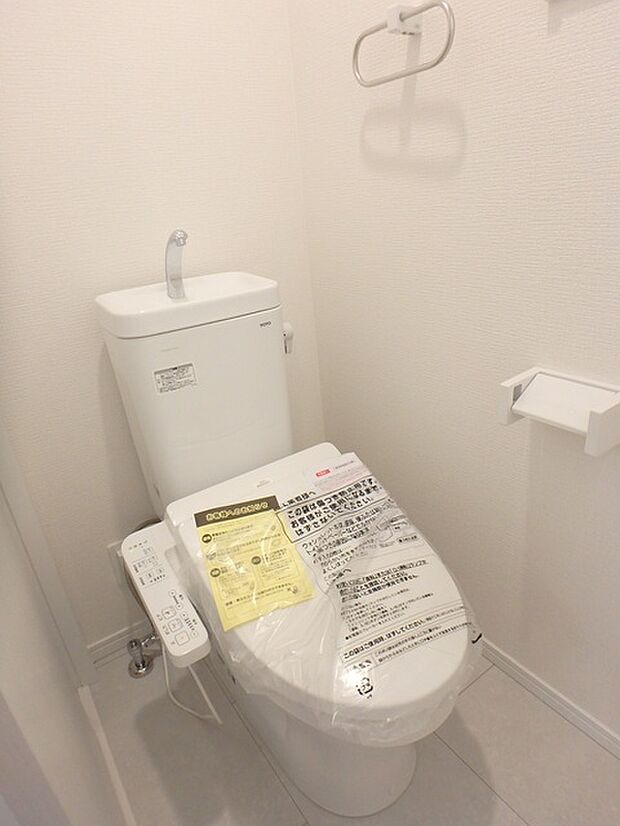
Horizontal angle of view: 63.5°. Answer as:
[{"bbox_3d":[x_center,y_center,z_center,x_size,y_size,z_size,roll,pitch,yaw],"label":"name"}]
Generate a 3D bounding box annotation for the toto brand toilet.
[{"bbox_3d":[-0.061,0.246,0.927,0.466,0.883,0.763,-20,28,-30],"label":"toto brand toilet"}]

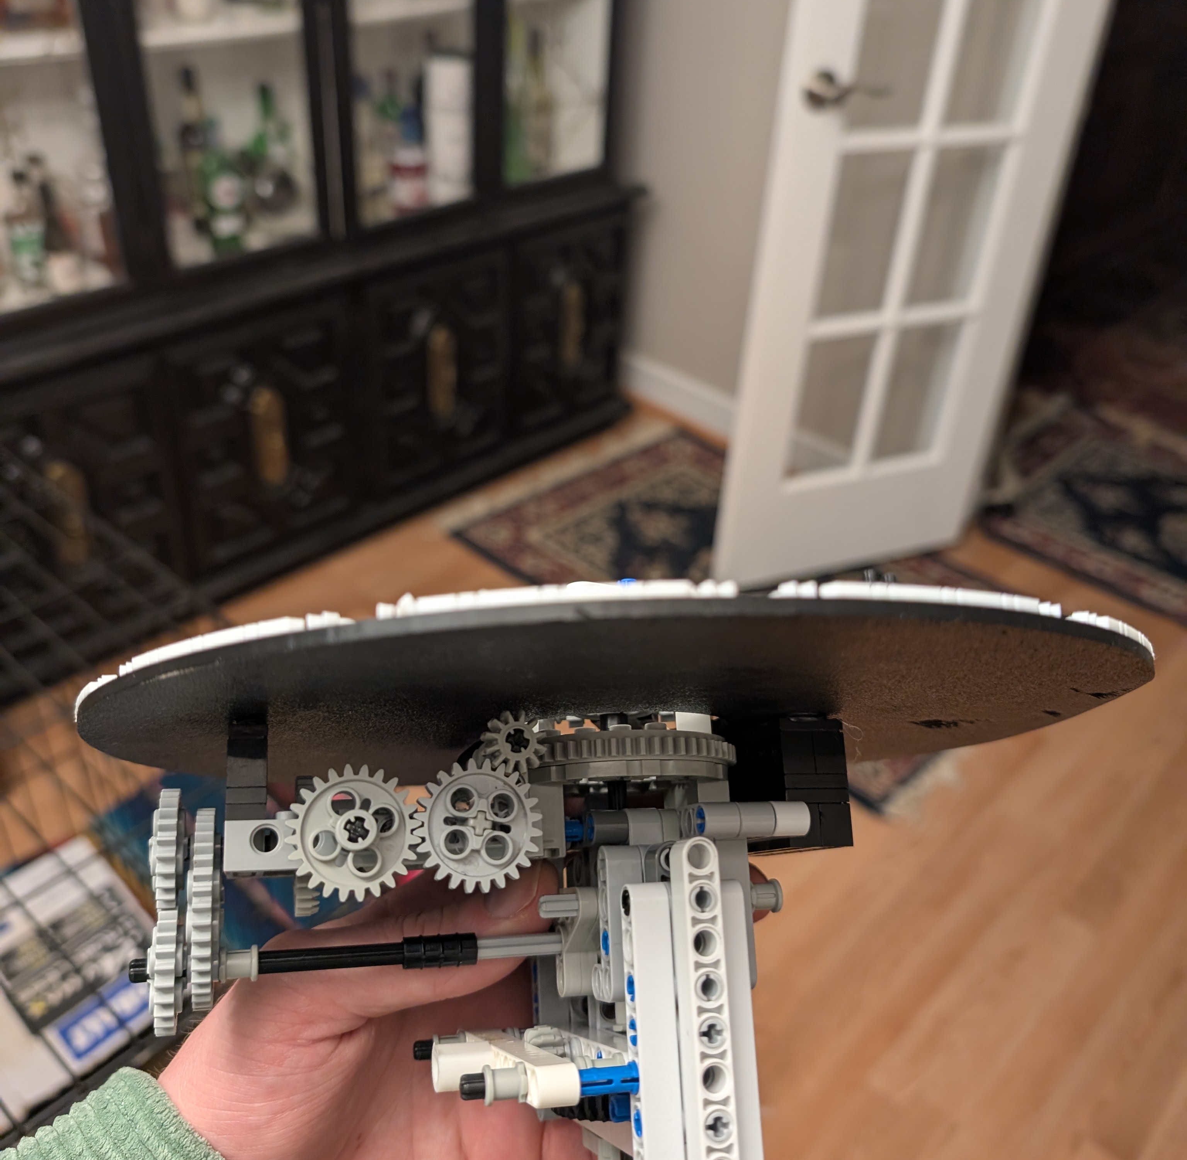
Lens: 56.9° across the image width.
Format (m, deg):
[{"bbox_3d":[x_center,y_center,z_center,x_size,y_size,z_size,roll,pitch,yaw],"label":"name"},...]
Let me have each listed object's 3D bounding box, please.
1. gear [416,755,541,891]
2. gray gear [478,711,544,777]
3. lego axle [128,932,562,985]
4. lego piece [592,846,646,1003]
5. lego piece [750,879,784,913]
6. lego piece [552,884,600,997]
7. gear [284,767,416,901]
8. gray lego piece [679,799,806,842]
[{"bbox_3d":[-0.023,0.049,0.216,0.025,0.008,0.025,2,75,-16],"label":"gear"},{"bbox_3d":[-0.016,0.034,0.223,0.013,0.008,0.013,2,75,-16],"label":"gray gear"},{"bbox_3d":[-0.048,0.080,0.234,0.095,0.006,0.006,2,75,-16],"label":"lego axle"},{"bbox_3d":[0.005,0.074,0.238,0.008,0.016,0.032,2,75,-16],"label":"lego piece"},{"bbox_3d":[0.037,0.070,0.244,0.008,0.007,0.007,2,75,-16],"label":"lego piece"},{"bbox_3d":[-0.003,0.079,0.238,0.004,0.023,0.024,2,75,-16],"label":"lego piece"},{"bbox_3d":[-0.046,0.048,0.210,0.025,0.008,0.025,2,75,-16],"label":"gear"},{"bbox_3d":[0.034,0.053,0.241,0.024,0.015,0.007,2,75,-16],"label":"gray lego piece"}]

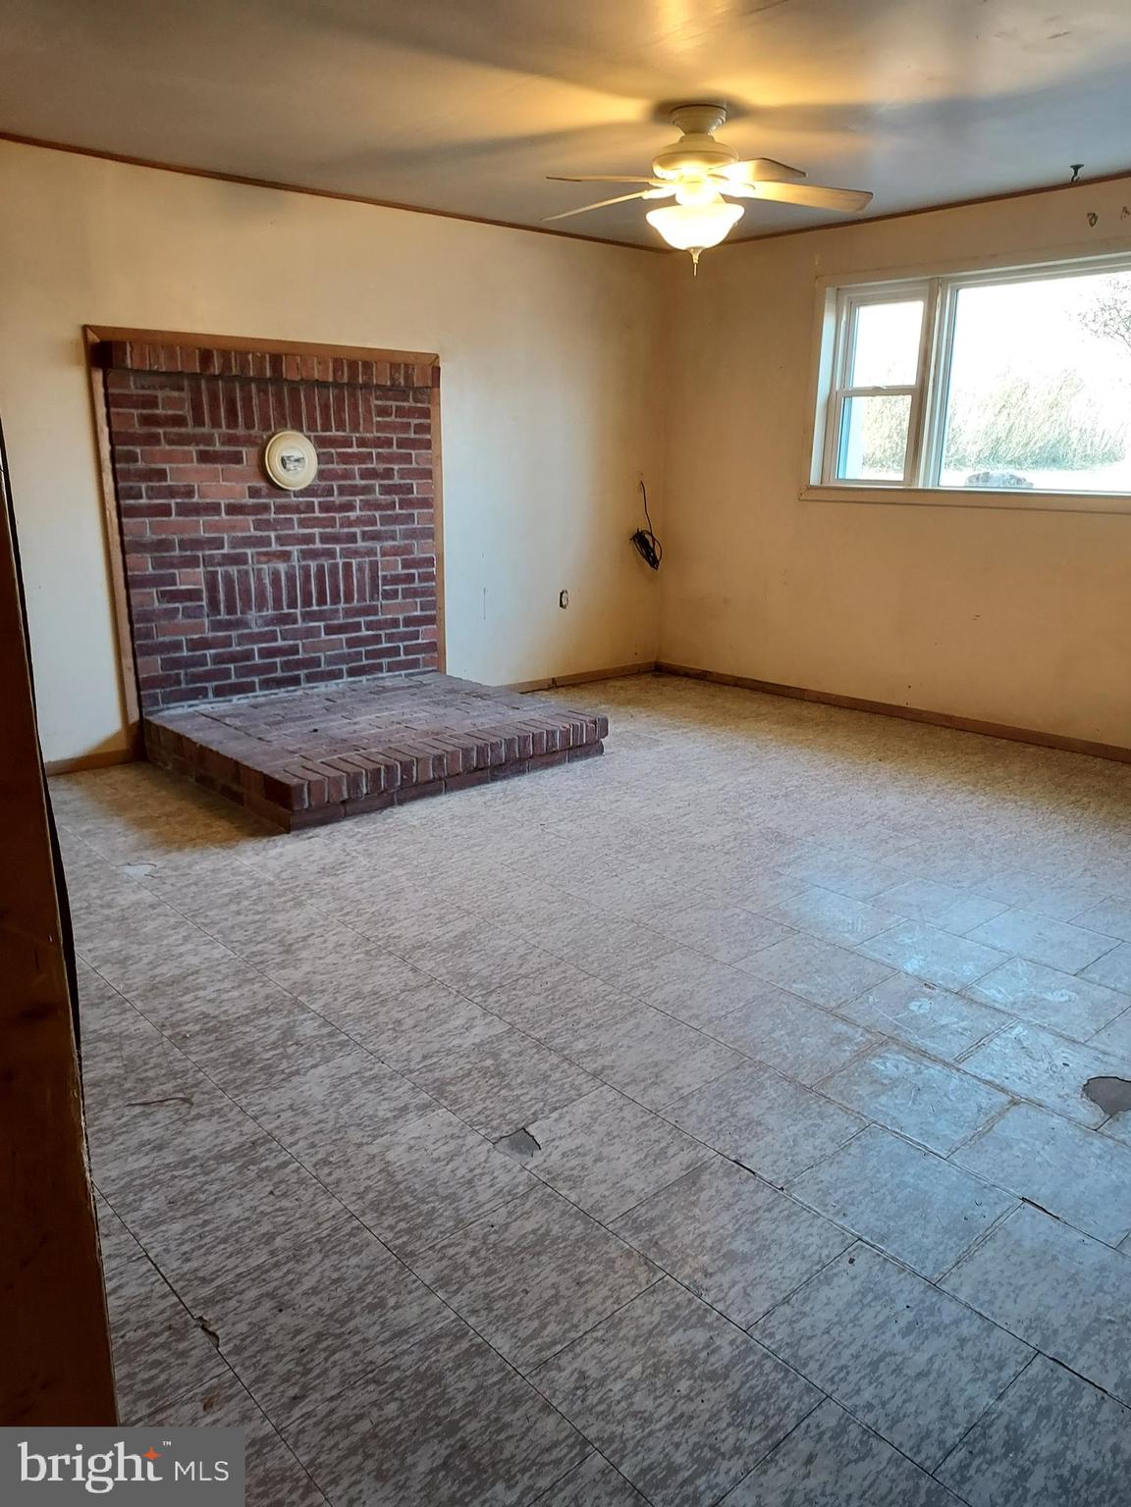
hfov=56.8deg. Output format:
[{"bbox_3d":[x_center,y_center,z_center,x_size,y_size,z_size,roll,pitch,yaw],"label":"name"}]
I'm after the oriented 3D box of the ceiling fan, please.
[{"bbox_3d":[0.421,-1.796,3.350,1.080,0.485,1.080,-13,21,-39],"label":"ceiling fan"}]

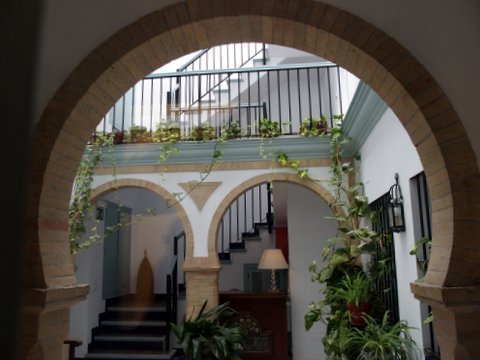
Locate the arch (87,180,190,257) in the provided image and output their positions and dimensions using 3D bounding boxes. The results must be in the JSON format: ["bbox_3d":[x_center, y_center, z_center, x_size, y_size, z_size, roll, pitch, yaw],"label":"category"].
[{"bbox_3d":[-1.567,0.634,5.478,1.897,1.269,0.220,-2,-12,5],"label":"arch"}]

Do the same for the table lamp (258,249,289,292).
[{"bbox_3d":[0.466,1.267,5.406,0.427,0.587,0.427,-1,-12,0],"label":"table lamp"}]

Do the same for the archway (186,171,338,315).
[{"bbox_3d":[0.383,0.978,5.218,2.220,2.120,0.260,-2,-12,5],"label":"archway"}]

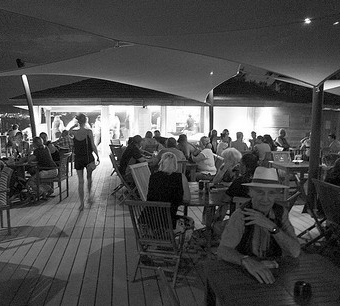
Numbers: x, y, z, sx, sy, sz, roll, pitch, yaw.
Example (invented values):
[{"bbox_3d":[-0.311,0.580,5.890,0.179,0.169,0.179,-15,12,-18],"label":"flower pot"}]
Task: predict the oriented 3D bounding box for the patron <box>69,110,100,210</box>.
[{"bbox_3d":[-1.540,0.160,5.474,0.560,1.690,0.480,-1,7,-9],"label":"patron"}]

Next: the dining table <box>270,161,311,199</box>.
[{"bbox_3d":[2.420,0.584,5.936,0.800,0.740,0.740,1,7,9],"label":"dining table"}]

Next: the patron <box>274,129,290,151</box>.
[{"bbox_3d":[3.240,-0.034,8.855,0.520,1.330,0.700,1,7,6],"label":"patron"}]

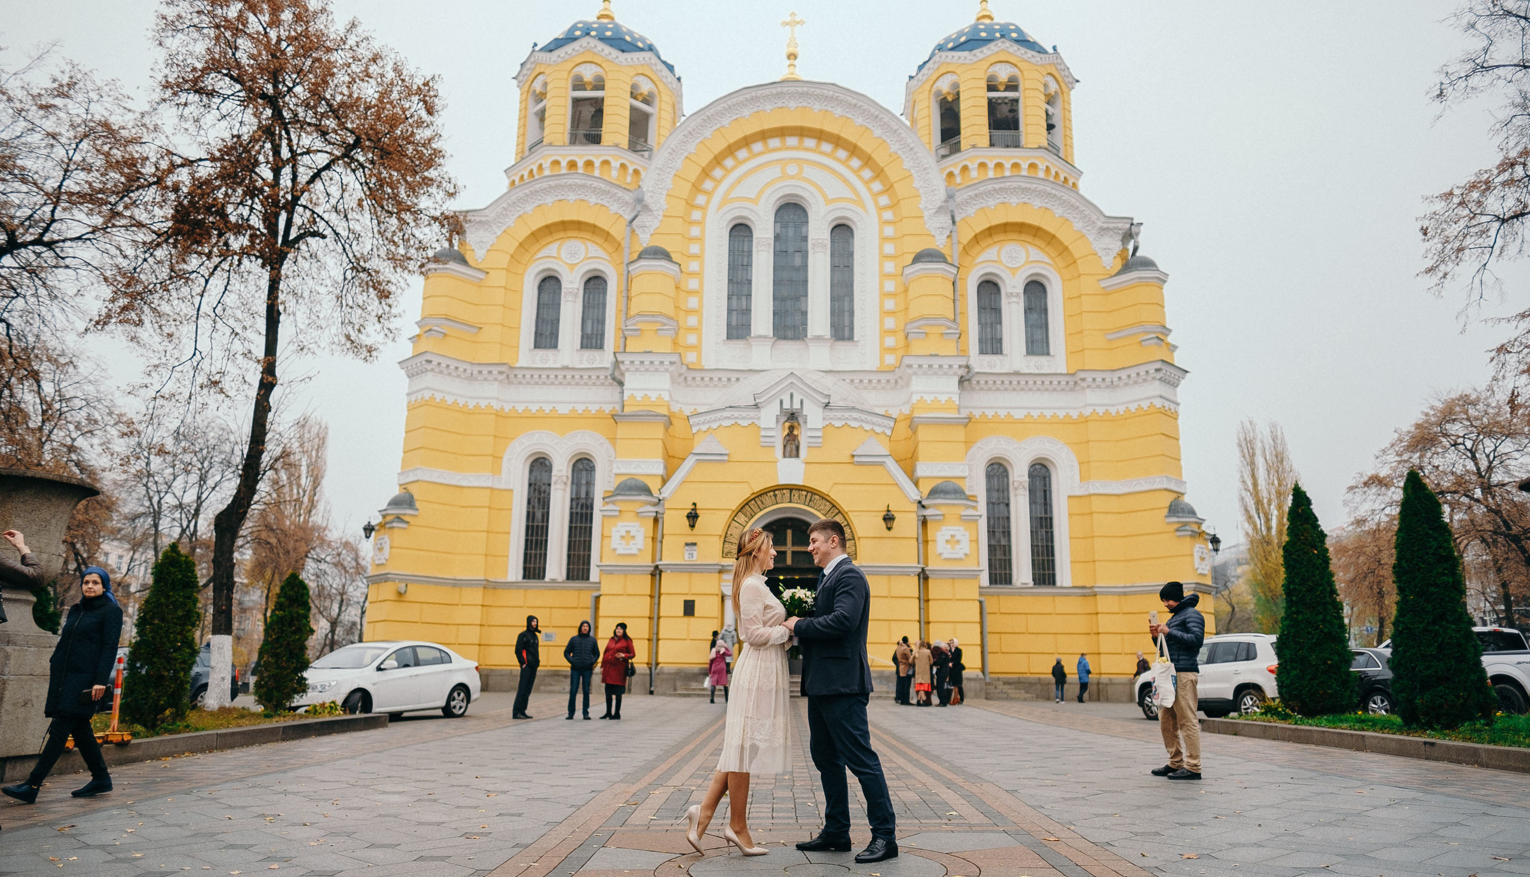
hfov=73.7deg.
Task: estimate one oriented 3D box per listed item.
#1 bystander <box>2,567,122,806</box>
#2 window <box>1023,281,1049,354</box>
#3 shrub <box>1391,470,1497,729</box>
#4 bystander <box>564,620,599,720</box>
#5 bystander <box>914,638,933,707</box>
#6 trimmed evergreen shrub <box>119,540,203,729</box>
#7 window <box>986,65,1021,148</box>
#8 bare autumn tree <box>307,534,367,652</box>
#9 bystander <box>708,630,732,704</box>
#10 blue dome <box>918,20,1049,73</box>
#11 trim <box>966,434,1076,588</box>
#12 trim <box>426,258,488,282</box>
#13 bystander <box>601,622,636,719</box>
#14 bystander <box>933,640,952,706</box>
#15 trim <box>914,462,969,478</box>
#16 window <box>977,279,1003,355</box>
[{"bbox_3d":[-4.978,1.730,7.302,0.500,1.620,0.780,-3,-13,15],"label":"bystander"},{"bbox_3d":[9.917,-4.411,37.157,0.890,2.850,0.320,1,-12,1],"label":"window"},{"bbox_3d":[10.115,2.347,15.440,1.340,3.796,1.340,1,-12,1],"label":"shrub"},{"bbox_3d":[-3.338,4.233,18.752,0.620,1.740,0.360,2,-13,-7],"label":"bystander"},{"bbox_3d":[4.084,6.044,26.287,0.520,1.660,0.400,1,-12,1],"label":"bystander"},{"bbox_3d":[-6.806,2.233,11.614,0.900,2.080,0.900,1,-12,2],"label":"trimmed evergreen shrub"},{"bbox_3d":[9.637,-13.456,41.492,1.380,3.720,0.500,1,-12,1],"label":"window"},{"bbox_3d":[-22.194,8.538,51.754,3.500,7.340,3.500,1,-12,1],"label":"bare autumn tree"},{"bbox_3d":[-1.148,6.047,26.535,0.600,1.621,0.450,-1,-13,6],"label":"bystander"},{"bbox_3d":[9.146,-15.765,42.229,6.000,3.400,6.000,1,-12,2],"label":"blue dome"},{"bbox_3d":[8.672,2.446,34.697,3.708,5.218,0.400,1,-13,1],"label":"trim"},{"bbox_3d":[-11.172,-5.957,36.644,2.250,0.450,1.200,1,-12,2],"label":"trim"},{"bbox_3d":[-2.574,4.143,18.195,0.600,1.670,0.480,-7,-15,31],"label":"bystander"},{"bbox_3d":[4.554,6.083,26.460,0.450,1.662,0.500,-7,-15,30],"label":"bystander"},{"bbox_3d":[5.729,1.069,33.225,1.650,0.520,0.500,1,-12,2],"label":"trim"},{"bbox_3d":[8.626,-4.652,38.993,0.950,3.080,0.300,1,-12,1],"label":"window"}]

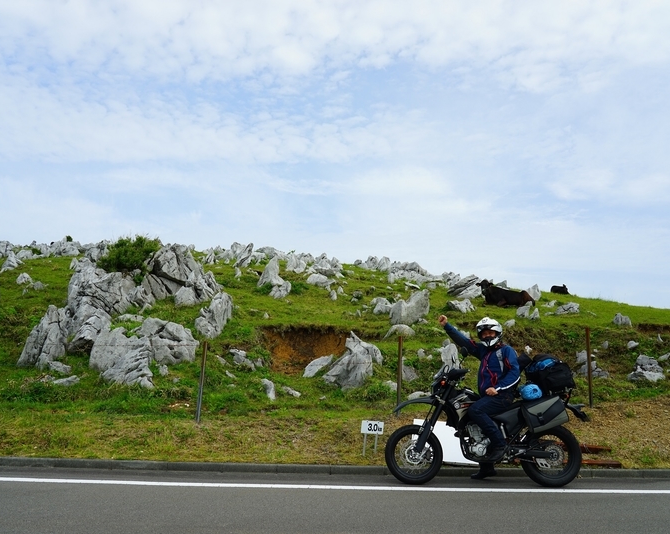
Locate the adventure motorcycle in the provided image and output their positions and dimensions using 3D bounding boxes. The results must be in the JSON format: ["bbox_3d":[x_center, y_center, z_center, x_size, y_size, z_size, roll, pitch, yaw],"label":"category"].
[{"bbox_3d":[1.547,1.614,5.932,2.070,1.220,0.840,1,-7,1],"label":"adventure motorcycle"}]

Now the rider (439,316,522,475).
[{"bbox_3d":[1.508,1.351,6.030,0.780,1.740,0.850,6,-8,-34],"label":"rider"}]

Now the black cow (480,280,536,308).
[{"bbox_3d":[6.267,0.963,21.000,1.950,0.970,0.850,1,-7,-3],"label":"black cow"}]

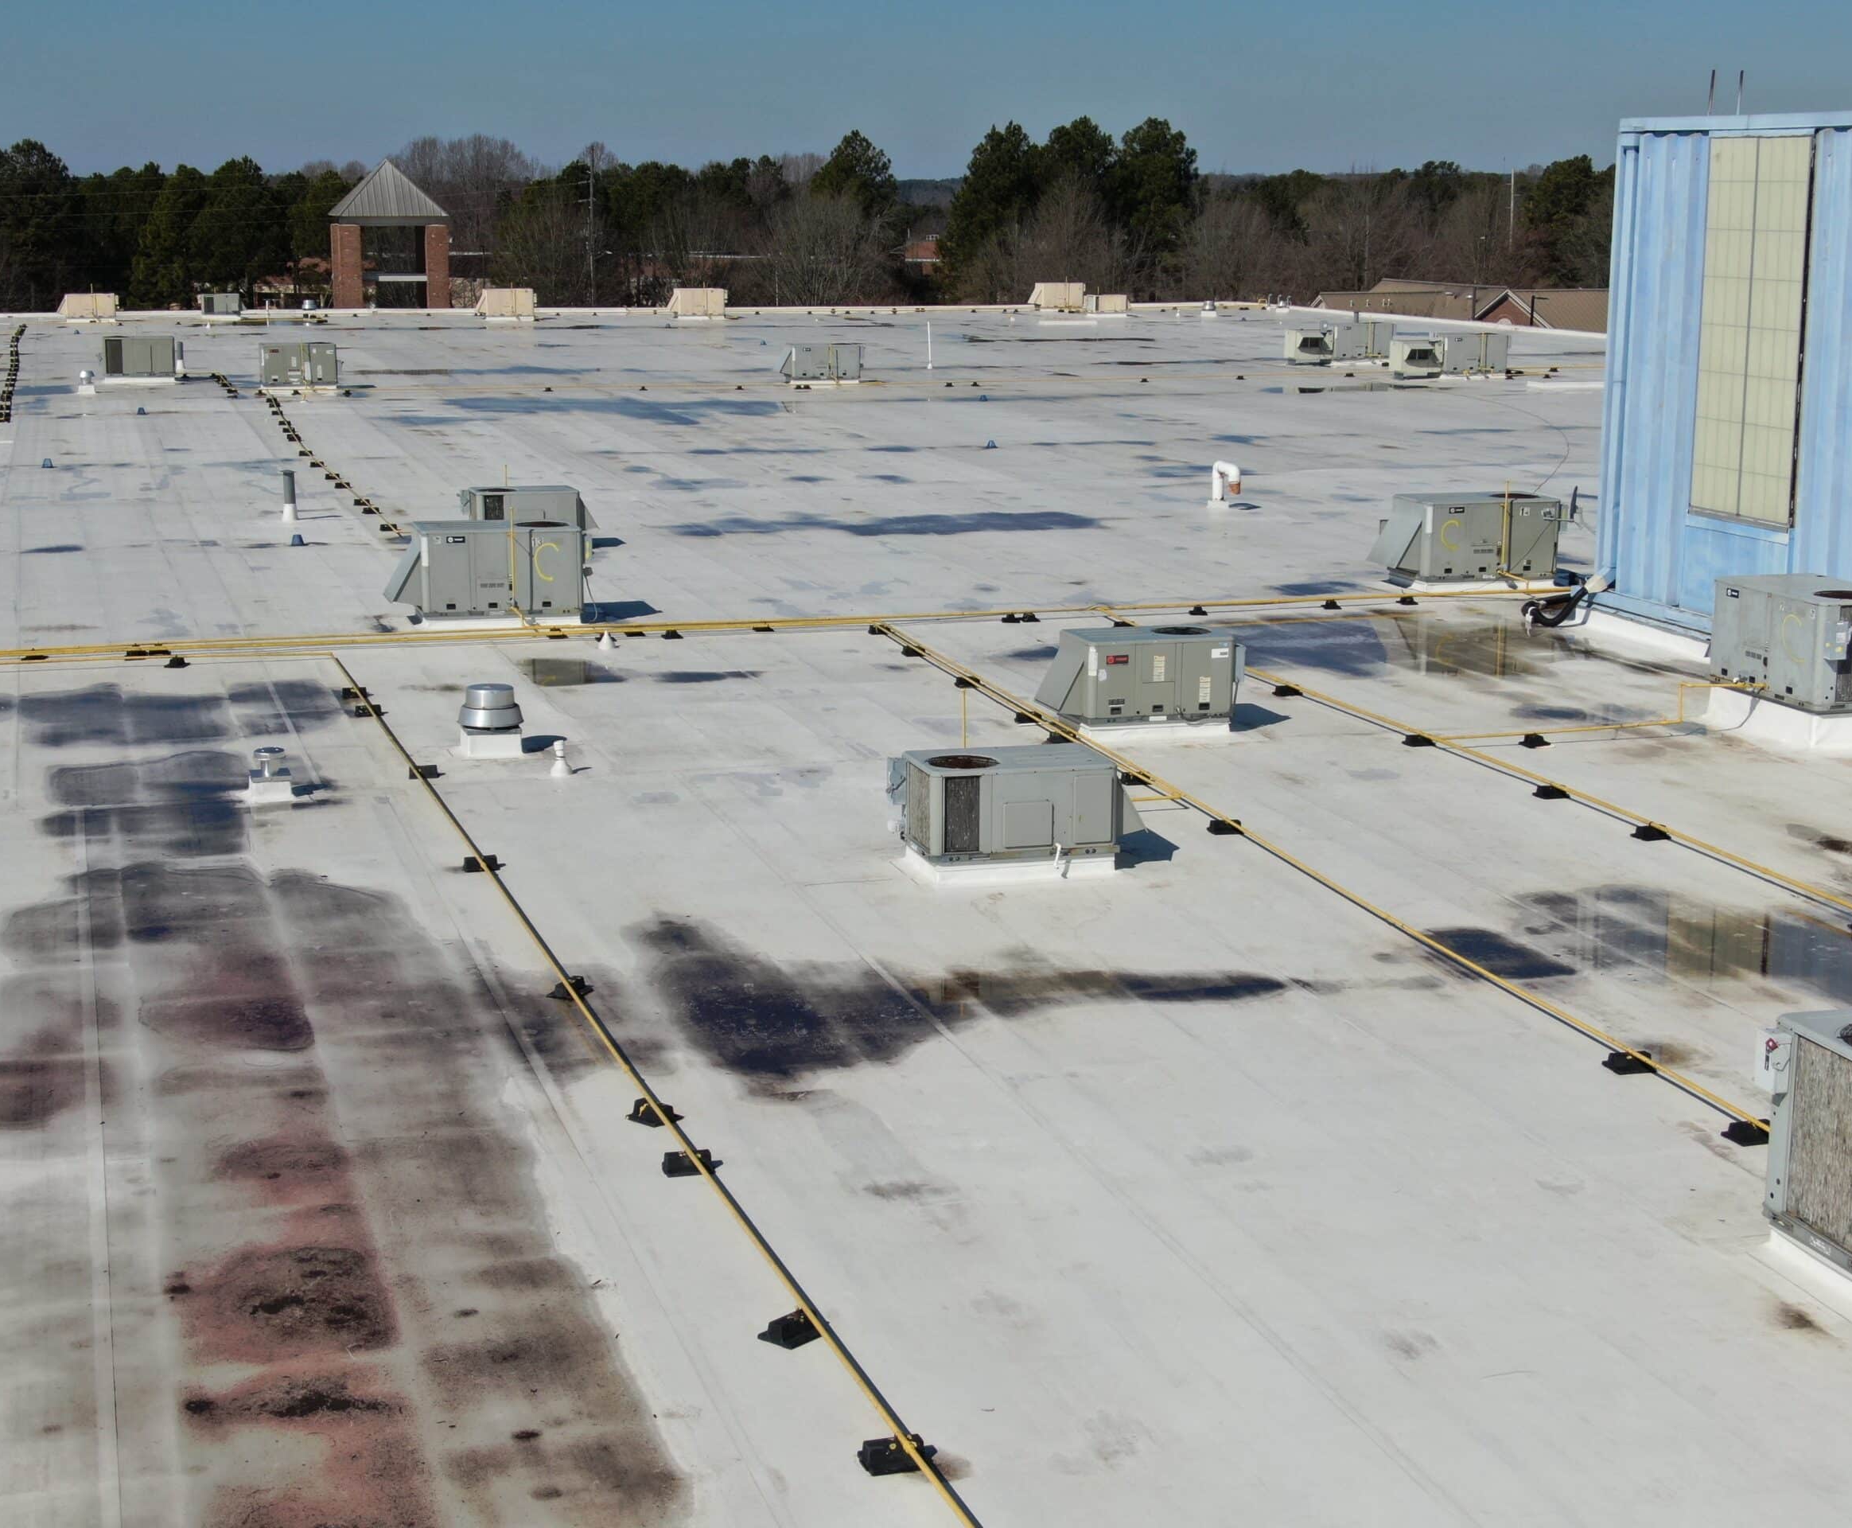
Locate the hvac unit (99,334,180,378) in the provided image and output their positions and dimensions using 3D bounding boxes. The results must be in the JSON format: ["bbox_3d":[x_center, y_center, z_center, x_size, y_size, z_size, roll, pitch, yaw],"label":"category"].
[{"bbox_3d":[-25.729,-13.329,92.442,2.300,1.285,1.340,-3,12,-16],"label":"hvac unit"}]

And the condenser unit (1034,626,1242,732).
[{"bbox_3d":[2.520,-1.007,33.411,2.230,1.050,1.140,-3,12,-14],"label":"condenser unit"}]

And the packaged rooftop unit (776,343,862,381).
[{"bbox_3d":[-3.532,-13.059,91.780,2.717,1.159,1.340,-3,12,-16],"label":"packaged rooftop unit"}]

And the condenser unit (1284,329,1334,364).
[{"bbox_3d":[13.960,-15.068,101.876,1.450,1.200,1.050,-3,12,-16],"label":"condenser unit"}]

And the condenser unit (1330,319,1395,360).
[{"bbox_3d":[15.647,-15.359,102.644,2.303,1.324,1.340,-3,12,-16],"label":"condenser unit"}]

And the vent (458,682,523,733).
[{"bbox_3d":[-4.955,-0.620,32.038,0.720,0.450,0.720,-3,12,-13],"label":"vent"}]

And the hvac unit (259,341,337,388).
[{"bbox_3d":[-19.638,-12.508,88.470,2.288,1.305,1.340,-3,12,-16],"label":"hvac unit"}]

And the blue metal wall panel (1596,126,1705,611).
[{"bbox_3d":[10.085,-5.390,39.008,0.180,6.490,2.662,-3,12,-13],"label":"blue metal wall panel"}]

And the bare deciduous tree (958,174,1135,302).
[{"bbox_3d":[8.934,-36.354,208.961,12.513,13.996,12.513,0,12,0],"label":"bare deciduous tree"}]

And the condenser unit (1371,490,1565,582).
[{"bbox_3d":[8.597,-3.642,45.206,2.790,1.220,1.340,-3,12,-13],"label":"condenser unit"}]

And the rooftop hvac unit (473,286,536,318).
[{"bbox_3d":[-19.883,-21.701,133.008,2.878,1.320,1.380,-3,12,-14],"label":"rooftop hvac unit"}]

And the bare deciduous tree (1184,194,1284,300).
[{"bbox_3d":[23.112,-37.326,212.000,7.200,10.750,7.200,0,11,0],"label":"bare deciduous tree"}]

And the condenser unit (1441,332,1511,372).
[{"bbox_3d":[17.899,-13.544,93.268,2.280,1.210,1.350,-3,12,-13],"label":"condenser unit"}]

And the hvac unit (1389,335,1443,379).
[{"bbox_3d":[16.142,-13.344,92.738,1.400,1.200,1.300,-3,12,-13],"label":"hvac unit"}]

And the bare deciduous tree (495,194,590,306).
[{"bbox_3d":[-26.470,-33.021,195.354,6.465,12.833,6.465,0,12,0],"label":"bare deciduous tree"}]

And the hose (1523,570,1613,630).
[{"bbox_3d":[9.321,-2.371,41.050,1.130,0.720,0.700,-3,12,-13],"label":"hose"}]

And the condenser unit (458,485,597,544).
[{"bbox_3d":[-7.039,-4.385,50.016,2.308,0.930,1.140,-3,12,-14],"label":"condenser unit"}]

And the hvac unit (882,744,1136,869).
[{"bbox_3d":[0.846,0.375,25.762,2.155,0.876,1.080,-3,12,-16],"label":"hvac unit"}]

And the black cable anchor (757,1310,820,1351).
[{"bbox_3d":[-0.726,3.171,15.988,0.260,0.120,0.350,10,15,41],"label":"black cable anchor"}]

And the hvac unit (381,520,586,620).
[{"bbox_3d":[-6.416,-2.820,41.092,2.770,1.230,1.360,-3,12,-14],"label":"hvac unit"}]

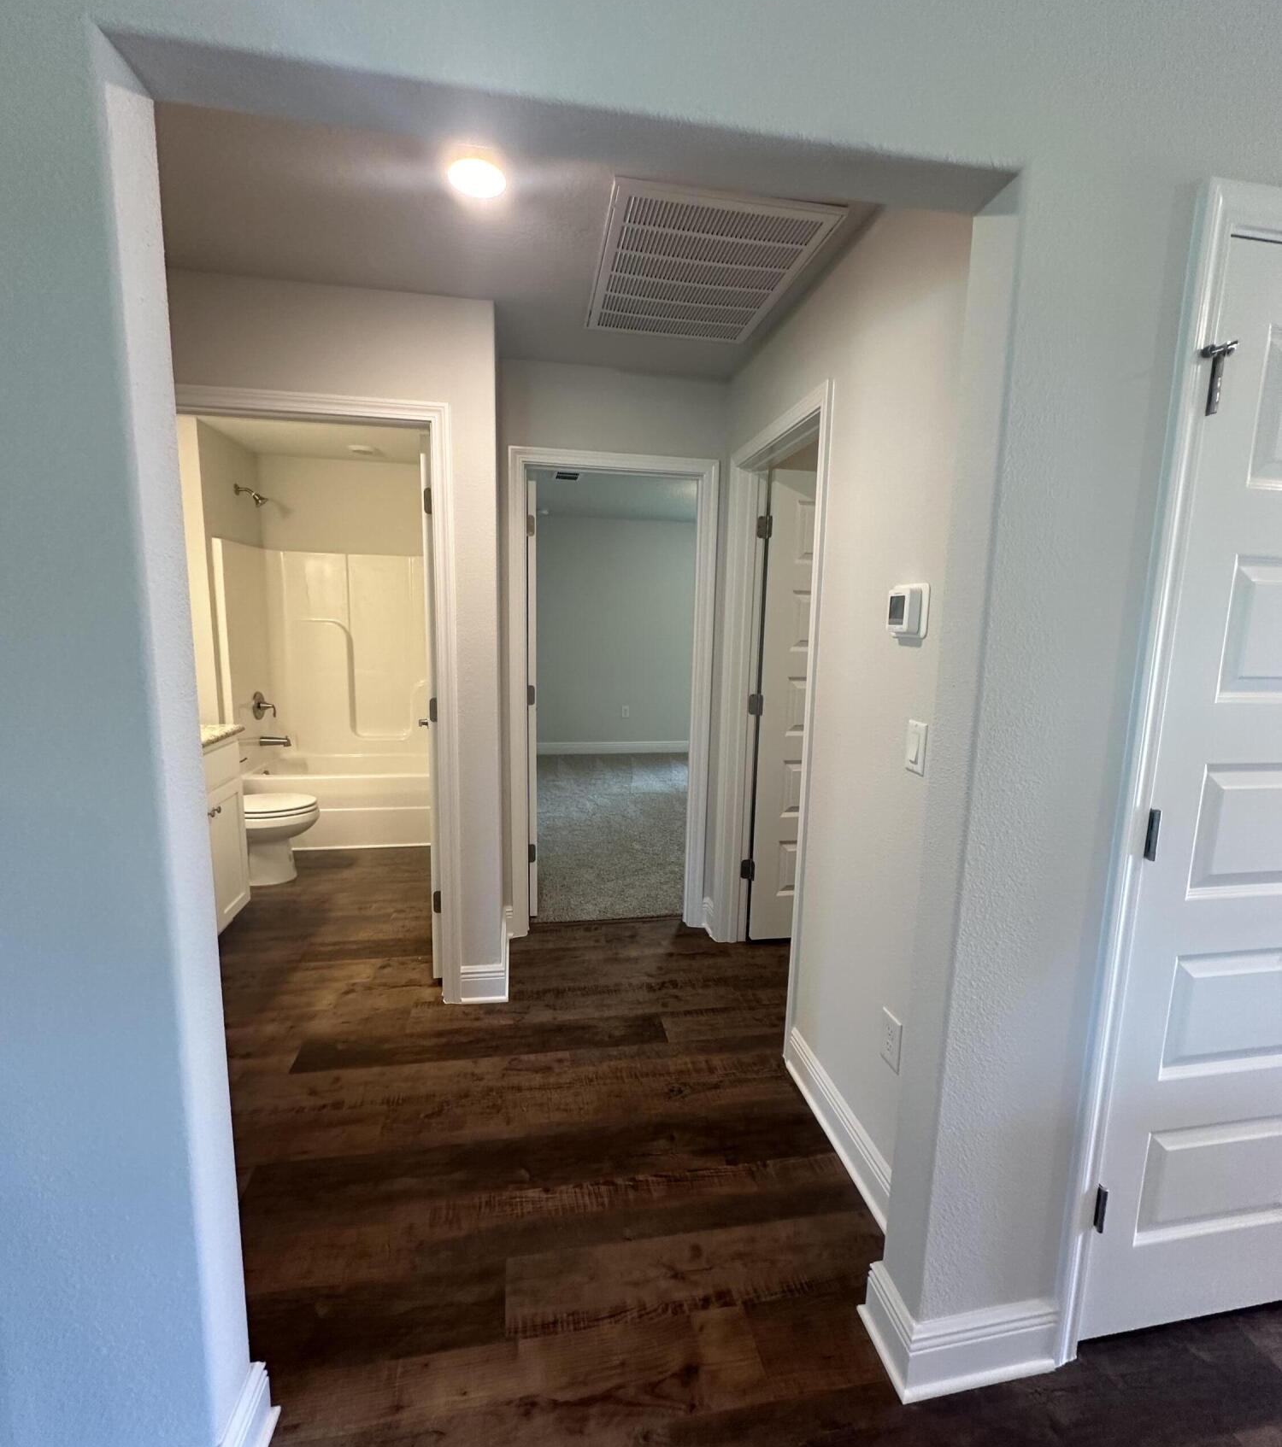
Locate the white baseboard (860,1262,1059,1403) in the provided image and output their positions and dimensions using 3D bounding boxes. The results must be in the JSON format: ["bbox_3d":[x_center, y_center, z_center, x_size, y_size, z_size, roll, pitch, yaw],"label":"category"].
[{"bbox_3d":[0.636,1.174,1.383,0.328,0.142,0.181,0,9,-9],"label":"white baseboard"}]

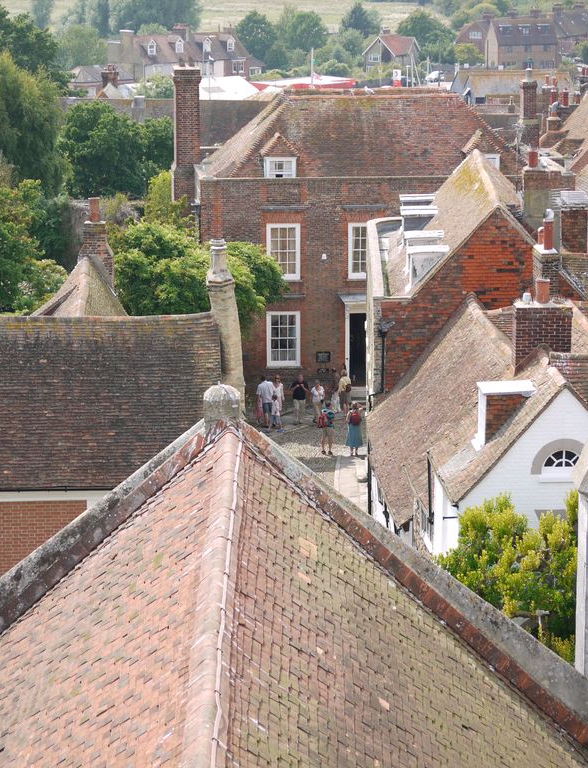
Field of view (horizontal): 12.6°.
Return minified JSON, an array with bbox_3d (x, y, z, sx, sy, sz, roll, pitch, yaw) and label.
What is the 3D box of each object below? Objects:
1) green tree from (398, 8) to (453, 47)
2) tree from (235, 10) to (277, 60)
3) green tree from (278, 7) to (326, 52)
[{"bbox_3d":[22.057,-59.007,450.859,9.465,9.084,8.992,0,11,0],"label":"green tree"},{"bbox_3d":[-6.247,-55.412,432.000,7.200,10.300,7.000,0,11,0],"label":"tree"},{"bbox_3d":[1.421,-58.851,445.818,8.023,8.648,7.622,0,11,0],"label":"green tree"}]

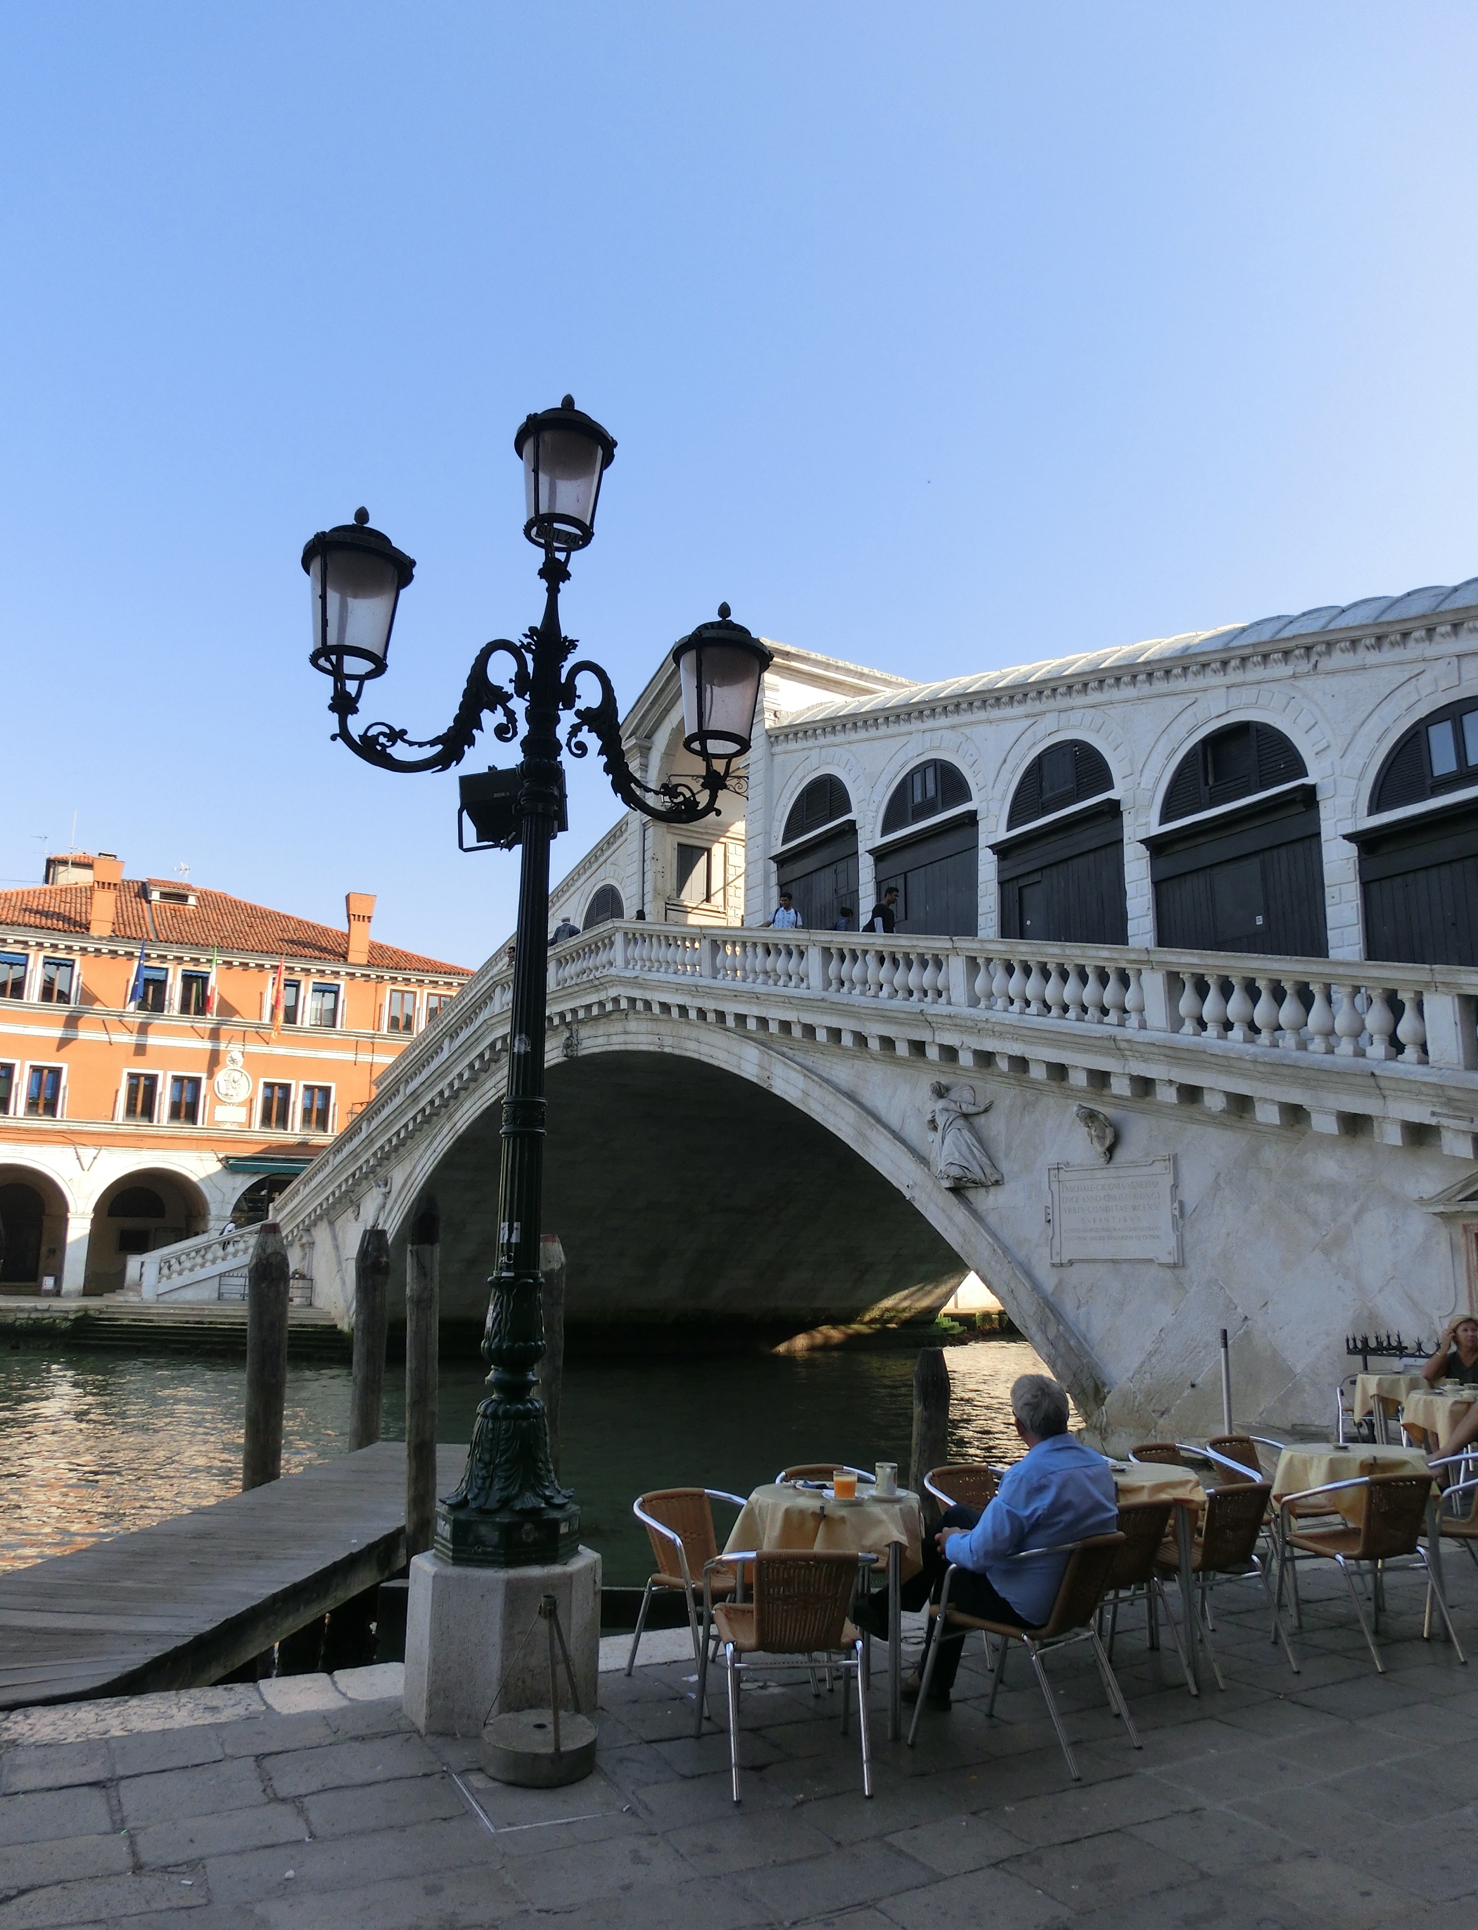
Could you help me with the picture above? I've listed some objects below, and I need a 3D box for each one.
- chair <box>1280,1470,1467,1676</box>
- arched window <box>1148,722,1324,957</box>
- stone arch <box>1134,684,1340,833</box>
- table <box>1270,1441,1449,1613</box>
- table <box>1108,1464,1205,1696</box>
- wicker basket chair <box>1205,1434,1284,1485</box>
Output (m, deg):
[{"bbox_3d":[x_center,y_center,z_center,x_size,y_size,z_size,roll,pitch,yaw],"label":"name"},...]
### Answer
[{"bbox_3d":[2.695,2.539,5.830,0.560,0.745,0.580,5,-13,-22],"label":"chair"},{"bbox_3d":[7.407,-1.451,20.194,0.350,4.200,2.850,8,-14,-32],"label":"arched window"},{"bbox_3d":[7.314,-3.259,20.411,0.400,1.870,3.380,9,-15,-32],"label":"stone arch"},{"bbox_3d":[2.824,2.616,6.172,0.760,0.740,0.760,-4,-12,19],"label":"table"},{"bbox_3d":[1.616,2.549,5.795,0.740,0.760,0.740,5,-14,-17],"label":"table"},{"bbox_3d":[2.853,2.965,7.317,0.560,0.735,0.590,8,-14,-29],"label":"wicker basket chair"}]

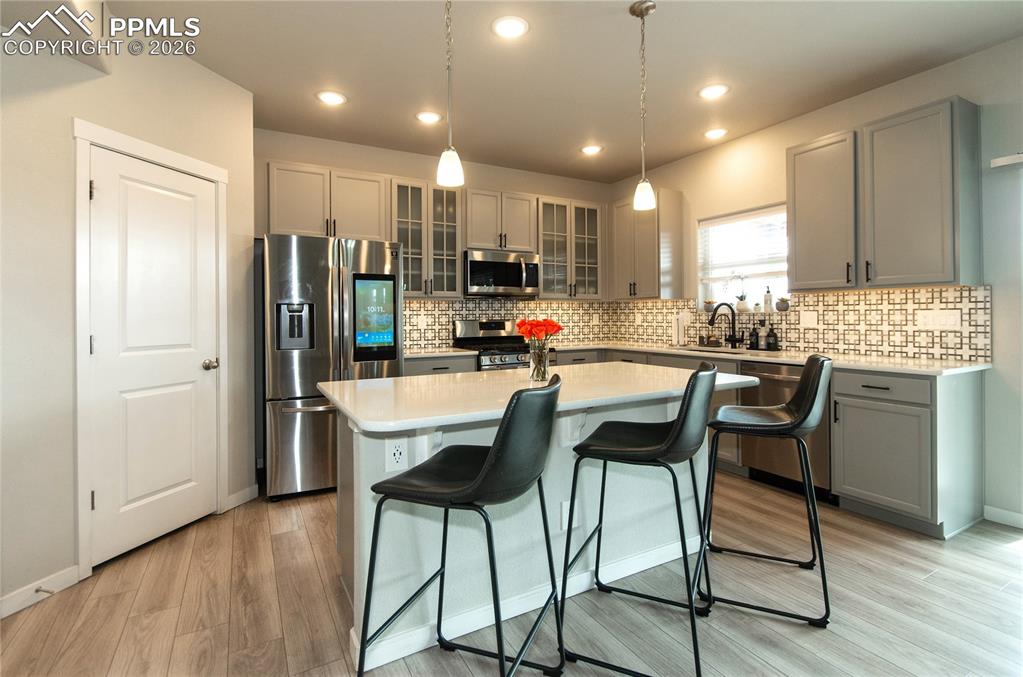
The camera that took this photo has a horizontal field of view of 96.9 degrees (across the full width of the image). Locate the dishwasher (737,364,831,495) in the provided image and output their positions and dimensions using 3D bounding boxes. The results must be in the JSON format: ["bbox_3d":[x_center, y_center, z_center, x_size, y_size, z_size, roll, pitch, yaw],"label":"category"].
[{"bbox_3d":[2.070,0.554,3.160,0.620,0.775,0.605,-2,3,-29],"label":"dishwasher"}]

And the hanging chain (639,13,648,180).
[{"bbox_3d":[0.647,-1.188,2.228,0.032,0.795,0.032,-2,3,-29],"label":"hanging chain"}]

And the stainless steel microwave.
[{"bbox_3d":[-0.152,-0.609,4.467,0.767,0.415,0.423,-2,3,-28],"label":"stainless steel microwave"}]

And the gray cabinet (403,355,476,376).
[{"bbox_3d":[-0.713,0.557,4.070,0.630,0.829,0.624,-2,3,-29],"label":"gray cabinet"}]

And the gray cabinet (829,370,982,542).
[{"bbox_3d":[2.379,0.627,2.735,0.617,0.885,0.504,-2,3,-28],"label":"gray cabinet"}]

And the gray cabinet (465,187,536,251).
[{"bbox_3d":[-0.162,-1.116,4.494,0.767,0.557,0.334,-2,3,-28],"label":"gray cabinet"}]

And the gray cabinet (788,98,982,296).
[{"bbox_3d":[2.324,-0.832,2.927,0.330,1.019,0.902,-2,3,-29],"label":"gray cabinet"}]

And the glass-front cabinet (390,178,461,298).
[{"bbox_3d":[-0.788,-0.861,4.141,0.656,1.016,0.324,-2,3,-29],"label":"glass-front cabinet"}]

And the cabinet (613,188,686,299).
[{"bbox_3d":[1.359,-0.901,4.699,0.330,1.009,0.756,-2,3,-29],"label":"cabinet"}]

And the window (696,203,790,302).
[{"bbox_3d":[2.044,-0.671,4.009,0.091,0.843,0.862,-2,3,-28],"label":"window"}]

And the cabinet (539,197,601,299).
[{"bbox_3d":[0.550,-0.910,4.889,0.784,1.023,0.334,-2,3,-28],"label":"cabinet"}]

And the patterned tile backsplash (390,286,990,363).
[{"bbox_3d":[0.812,-0.102,3.379,2.597,0.457,3.245,-2,3,-29],"label":"patterned tile backsplash"}]

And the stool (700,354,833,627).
[{"bbox_3d":[1.128,0.614,2.067,0.501,1.002,0.491,0,3,26],"label":"stool"}]

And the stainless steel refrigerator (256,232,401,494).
[{"bbox_3d":[-1.407,0.175,3.565,0.924,1.792,0.802,-2,3,-28],"label":"stainless steel refrigerator"}]

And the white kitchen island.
[{"bbox_3d":[0.148,0.652,2.050,1.792,0.914,0.918,-2,3,-29],"label":"white kitchen island"}]

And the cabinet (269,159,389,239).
[{"bbox_3d":[-1.503,-1.067,3.767,0.888,0.555,0.334,-2,3,-28],"label":"cabinet"}]

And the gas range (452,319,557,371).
[{"bbox_3d":[-0.076,0.431,4.385,0.771,1.194,0.688,-2,3,-28],"label":"gas range"}]

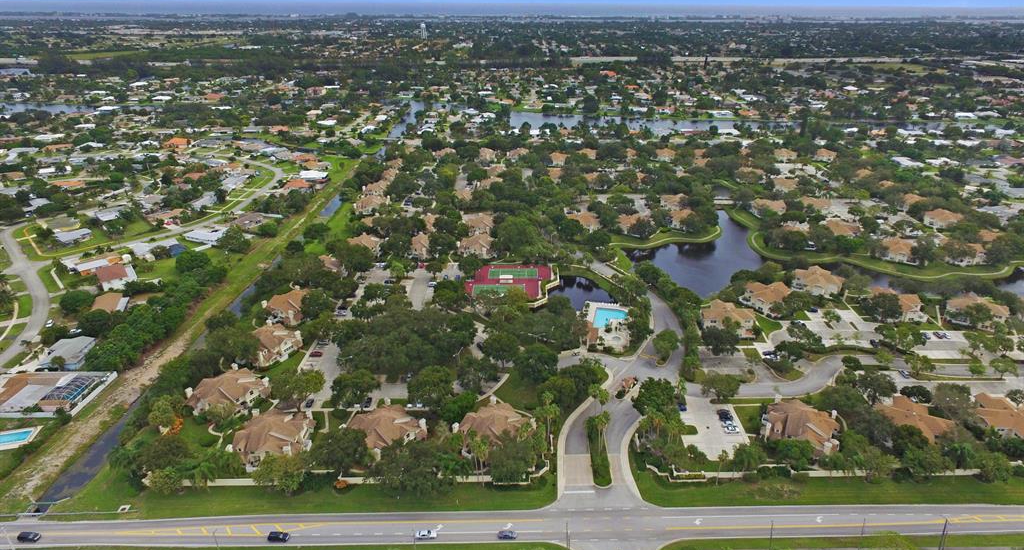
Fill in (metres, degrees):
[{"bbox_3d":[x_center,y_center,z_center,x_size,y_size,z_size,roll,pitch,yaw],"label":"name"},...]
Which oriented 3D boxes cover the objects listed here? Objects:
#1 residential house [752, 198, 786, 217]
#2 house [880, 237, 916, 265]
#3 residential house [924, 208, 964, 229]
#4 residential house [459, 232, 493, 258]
[{"bbox_3d":[160.201,-41.416,364.911,19.500,8.300,16.500,5,25,9],"label":"residential house"},{"bbox_3d":[200.290,-13.700,306.730,18.500,7.800,18.500,17,30,31],"label":"house"},{"bbox_3d":[255.199,-33.521,349.503,20.500,8.300,17.500,14,28,27],"label":"residential house"},{"bbox_3d":[-16.910,-15.720,308.270,18.500,7.800,18.500,15,29,28],"label":"residential house"}]

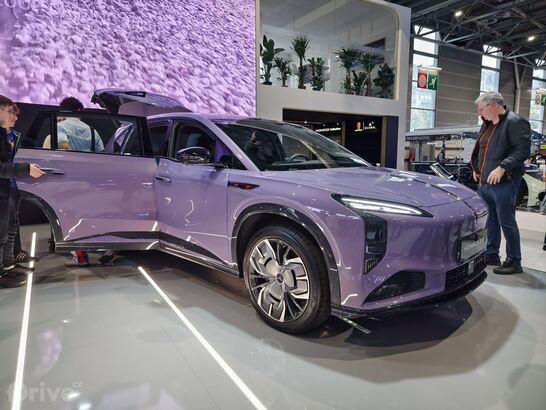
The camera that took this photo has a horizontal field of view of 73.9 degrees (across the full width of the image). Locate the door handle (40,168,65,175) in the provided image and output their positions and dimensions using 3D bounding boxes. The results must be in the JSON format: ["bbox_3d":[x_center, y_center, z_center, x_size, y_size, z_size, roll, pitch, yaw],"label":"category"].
[{"bbox_3d":[-1.961,-0.297,3.220,0.225,0.035,0.045,-2,8,-15],"label":"door handle"}]

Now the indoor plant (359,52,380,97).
[{"bbox_3d":[2.849,-3.842,10.799,0.630,1.300,0.598,-5,9,-30],"label":"indoor plant"}]

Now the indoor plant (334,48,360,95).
[{"bbox_3d":[2.110,-3.772,10.366,0.714,1.305,0.679,0,8,0],"label":"indoor plant"}]

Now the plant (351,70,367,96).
[{"bbox_3d":[2.477,-3.498,10.564,0.450,0.774,0.427,0,8,0],"label":"plant"}]

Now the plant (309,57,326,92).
[{"bbox_3d":[1.194,-3.509,9.793,0.468,0.928,0.445,0,8,0],"label":"plant"}]

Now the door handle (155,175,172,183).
[{"bbox_3d":[-0.977,-0.228,3.243,0.250,0.035,0.040,7,11,44],"label":"door handle"}]

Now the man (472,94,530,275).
[{"bbox_3d":[2.287,-0.213,3.602,0.460,1.775,0.560,-1,8,-6],"label":"man"}]

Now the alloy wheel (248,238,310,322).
[{"bbox_3d":[0.086,0.485,2.422,0.555,0.555,0.200,7,11,44],"label":"alloy wheel"}]

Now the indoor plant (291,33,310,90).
[{"bbox_3d":[0.712,-3.704,9.478,0.502,1.396,0.477,0,8,0],"label":"indoor plant"}]

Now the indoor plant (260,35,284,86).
[{"bbox_3d":[-0.030,-3.585,9.049,0.611,1.241,0.581,-5,9,-30],"label":"indoor plant"}]

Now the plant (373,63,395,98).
[{"bbox_3d":[3.342,-3.751,11.048,0.645,1.097,0.613,-5,9,-30],"label":"plant"}]

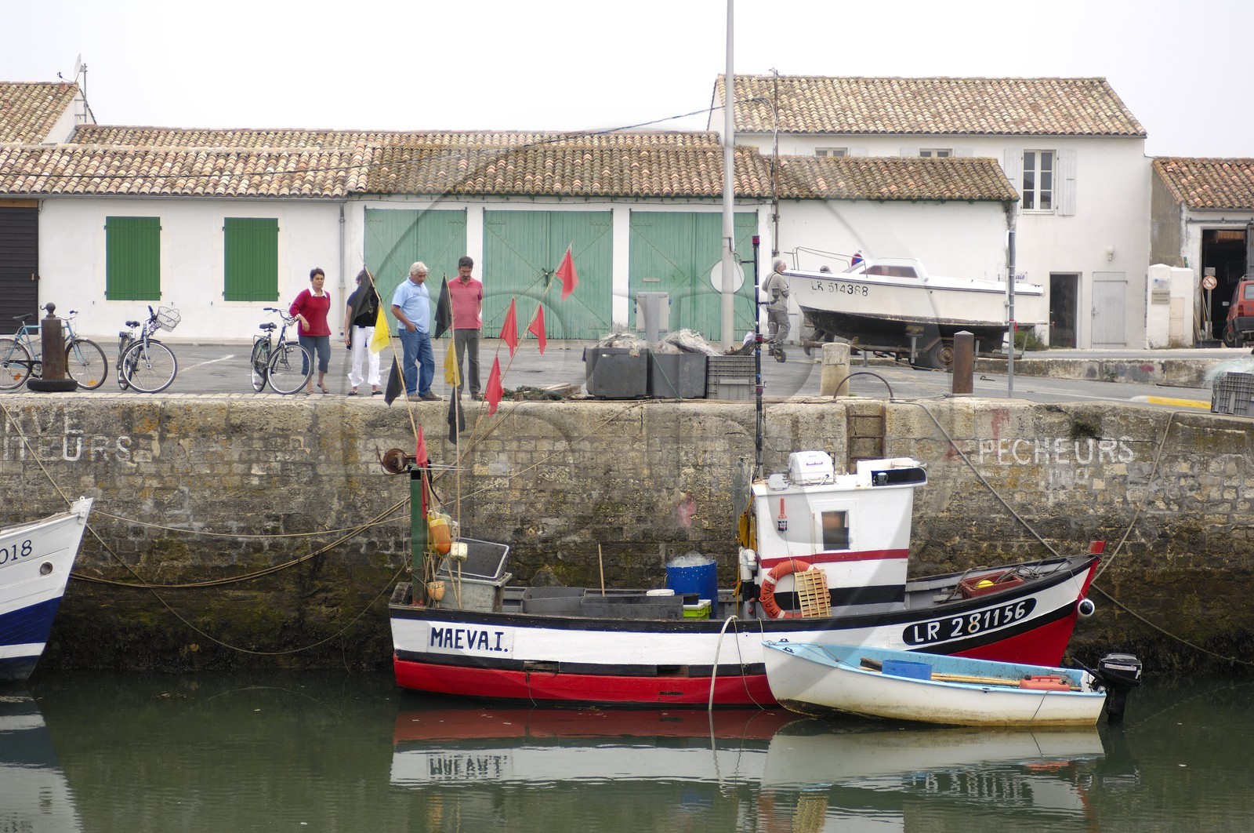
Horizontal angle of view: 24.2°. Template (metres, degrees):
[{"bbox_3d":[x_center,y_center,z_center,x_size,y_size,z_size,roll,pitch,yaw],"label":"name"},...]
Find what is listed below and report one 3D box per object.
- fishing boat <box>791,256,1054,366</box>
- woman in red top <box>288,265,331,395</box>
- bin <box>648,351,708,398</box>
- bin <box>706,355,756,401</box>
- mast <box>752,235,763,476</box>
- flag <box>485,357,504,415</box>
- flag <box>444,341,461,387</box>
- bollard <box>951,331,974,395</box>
[{"bbox_3d":[4.883,-1.820,49.800,4.420,1.950,1.800,2,3,-8],"label":"fishing boat"},{"bbox_3d":[-3.979,-1.080,36.800,0.530,1.600,0.340,-1,3,-22],"label":"woman in red top"},{"bbox_3d":[0.664,-0.531,37.700,0.720,0.570,0.720,1,3,0],"label":"bin"},{"bbox_3d":[1.329,-0.495,37.400,0.610,0.555,0.640,1,3,0],"label":"bin"},{"bbox_3d":[1.512,-0.689,33.700,0.100,2.750,0.100,-1,3,0],"label":"mast"},{"bbox_3d":[-1.557,-0.358,34.400,0.220,0.670,0.150,1,3,0],"label":"flag"},{"bbox_3d":[-1.951,-0.585,32.600,0.200,0.500,0.120,0,3,0],"label":"flag"},{"bbox_3d":[4.300,-0.685,37.500,0.270,0.820,0.270,1,3,0],"label":"bollard"}]

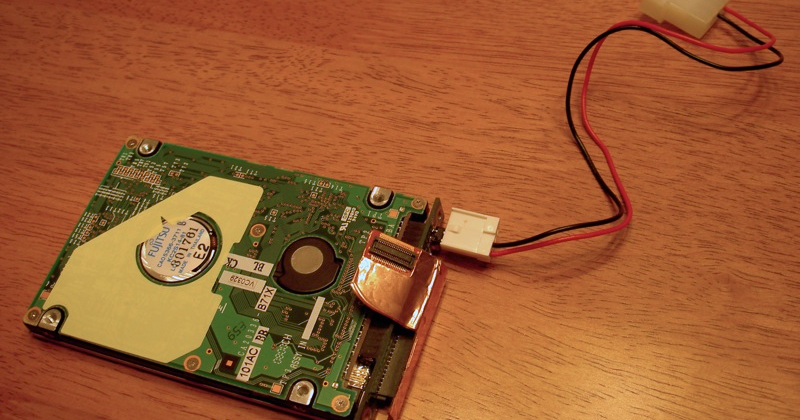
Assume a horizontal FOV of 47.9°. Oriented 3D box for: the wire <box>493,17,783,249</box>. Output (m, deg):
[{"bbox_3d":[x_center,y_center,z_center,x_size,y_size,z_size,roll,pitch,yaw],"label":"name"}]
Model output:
[{"bbox_3d":[0.066,-0.029,0.273,0.119,0.023,0.045,-38,62,-18],"label":"wire"}]

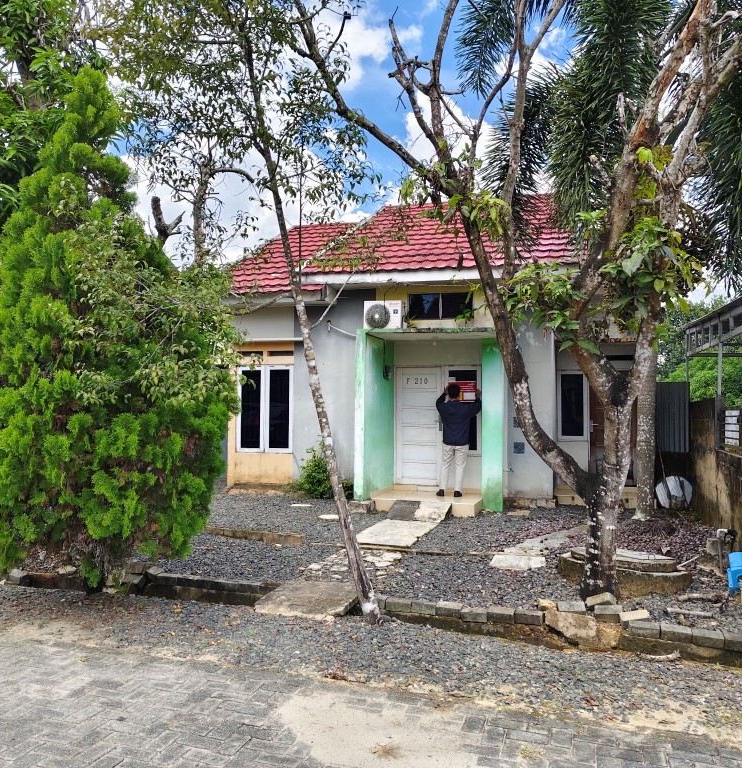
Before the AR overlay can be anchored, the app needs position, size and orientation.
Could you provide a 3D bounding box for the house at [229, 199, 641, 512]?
[{"bbox_3d":[1.744,-1.039,14.506,7.550,6.180,8.900,0,-1,17],"label":"house"}]

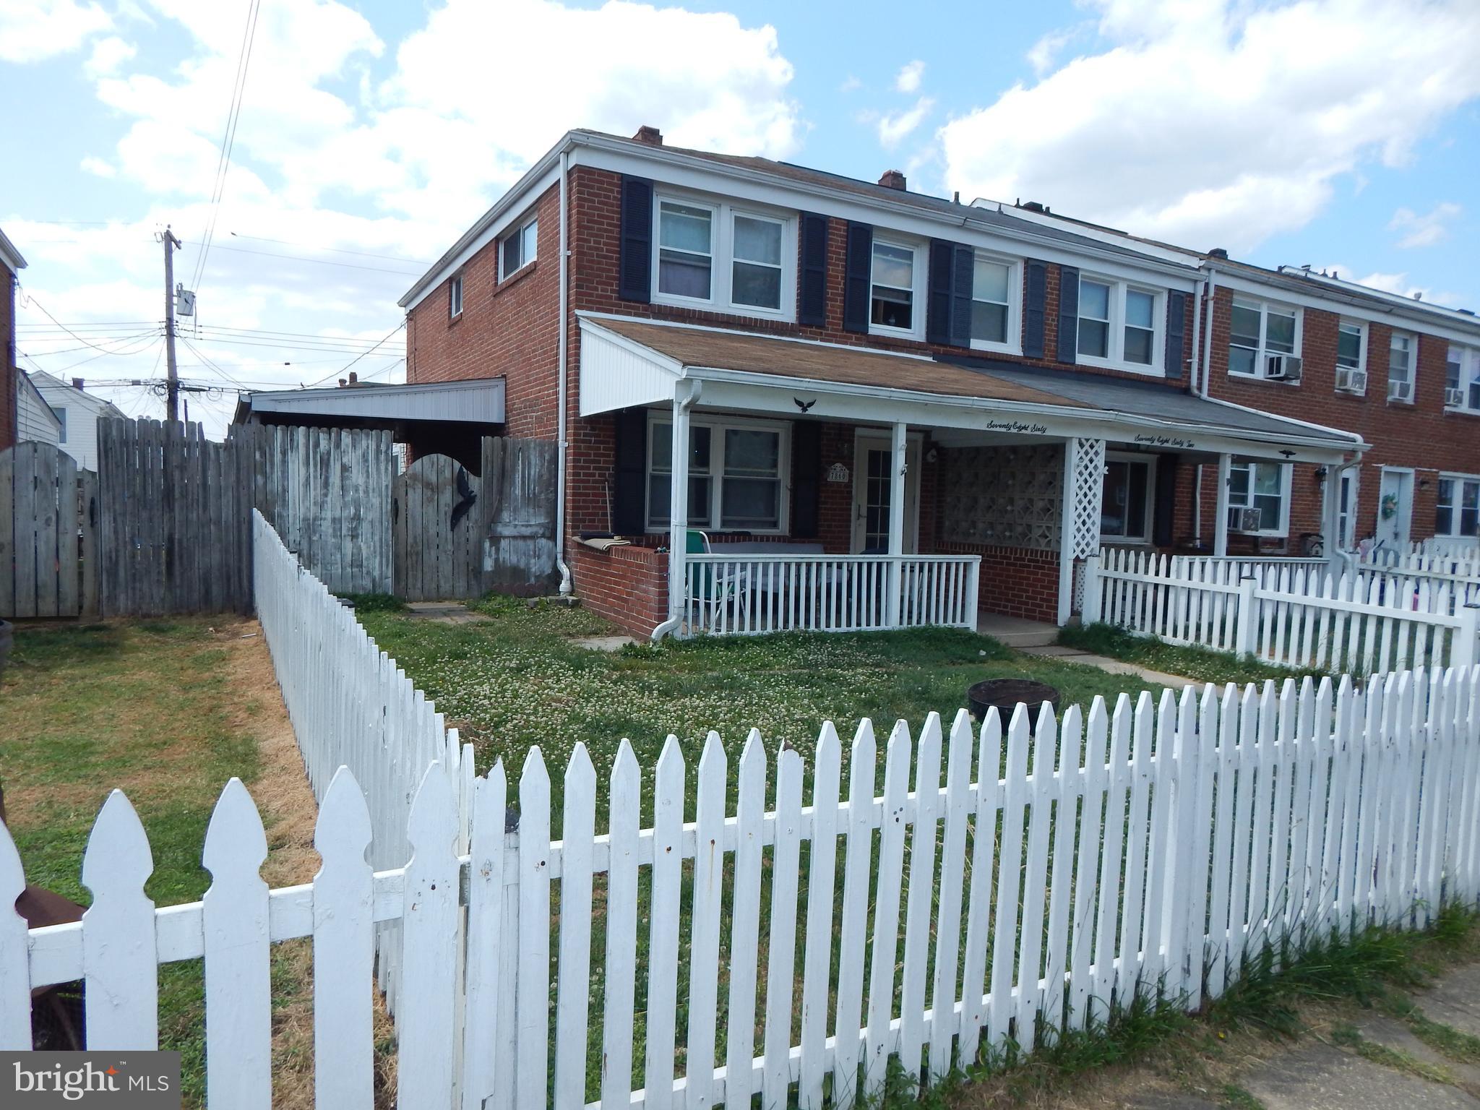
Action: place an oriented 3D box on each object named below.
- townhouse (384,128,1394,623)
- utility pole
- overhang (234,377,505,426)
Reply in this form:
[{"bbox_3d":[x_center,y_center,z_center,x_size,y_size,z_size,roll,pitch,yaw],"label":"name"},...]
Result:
[{"bbox_3d":[0.992,-3.226,15.500,10.712,7.297,12.368,0,4,-29],"label":"townhouse"},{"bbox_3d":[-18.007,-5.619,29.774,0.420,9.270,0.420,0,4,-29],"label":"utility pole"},{"bbox_3d":[-6.097,-2.150,14.472,3.074,0.735,6.935,0,4,-29],"label":"overhang"}]

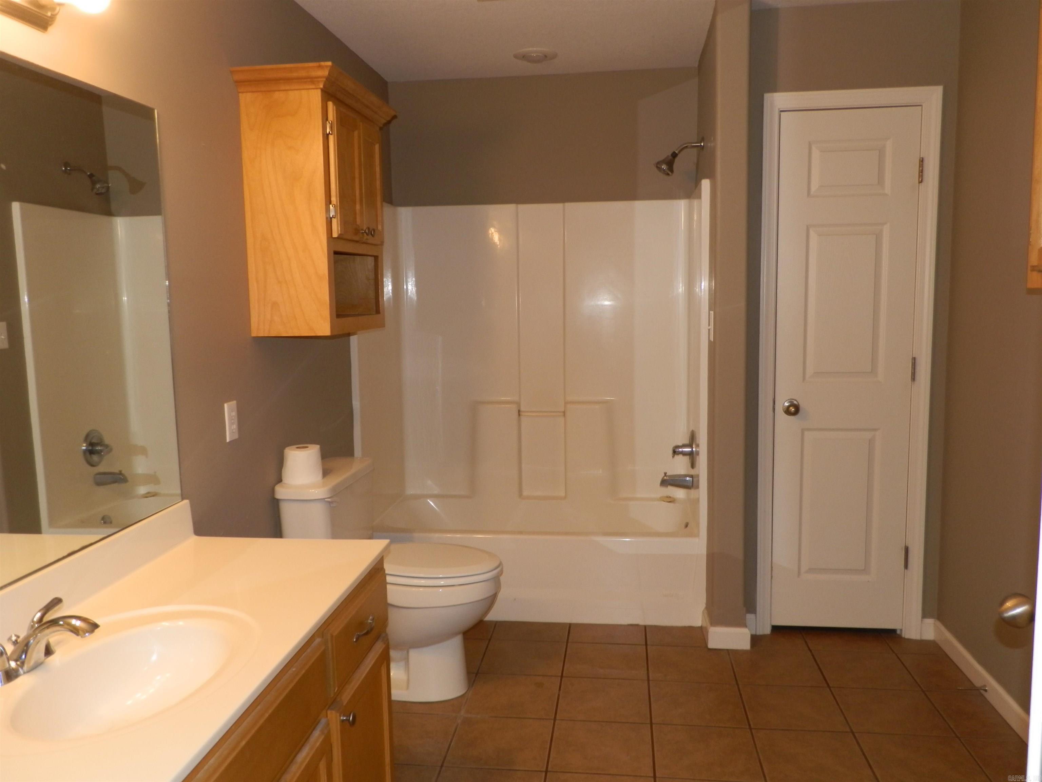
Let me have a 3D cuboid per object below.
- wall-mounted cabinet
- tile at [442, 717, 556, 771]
[{"bbox_3d":[-0.659,-0.605,2.882,0.308,0.801,0.722,0,6,7],"label":"wall-mounted cabinet"},{"bbox_3d":[-0.061,1.104,2.643,0.305,0.010,0.301,0,6,7],"label":"tile"}]

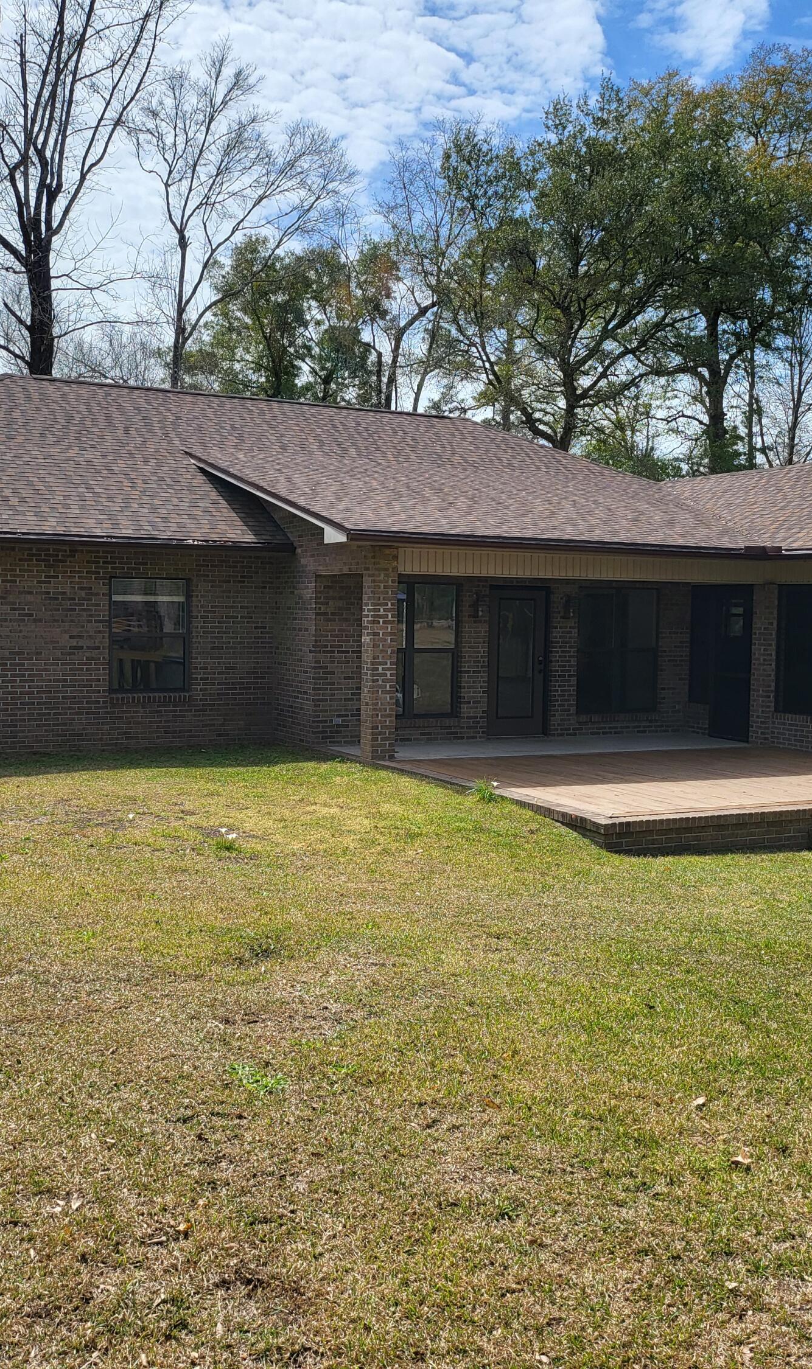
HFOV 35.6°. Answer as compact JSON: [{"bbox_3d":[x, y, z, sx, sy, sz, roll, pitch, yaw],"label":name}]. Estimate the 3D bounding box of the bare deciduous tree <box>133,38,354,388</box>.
[{"bbox_3d":[-5.426,-11.156,42.486,7.510,20.330,6.910,0,3,-7],"label":"bare deciduous tree"}]

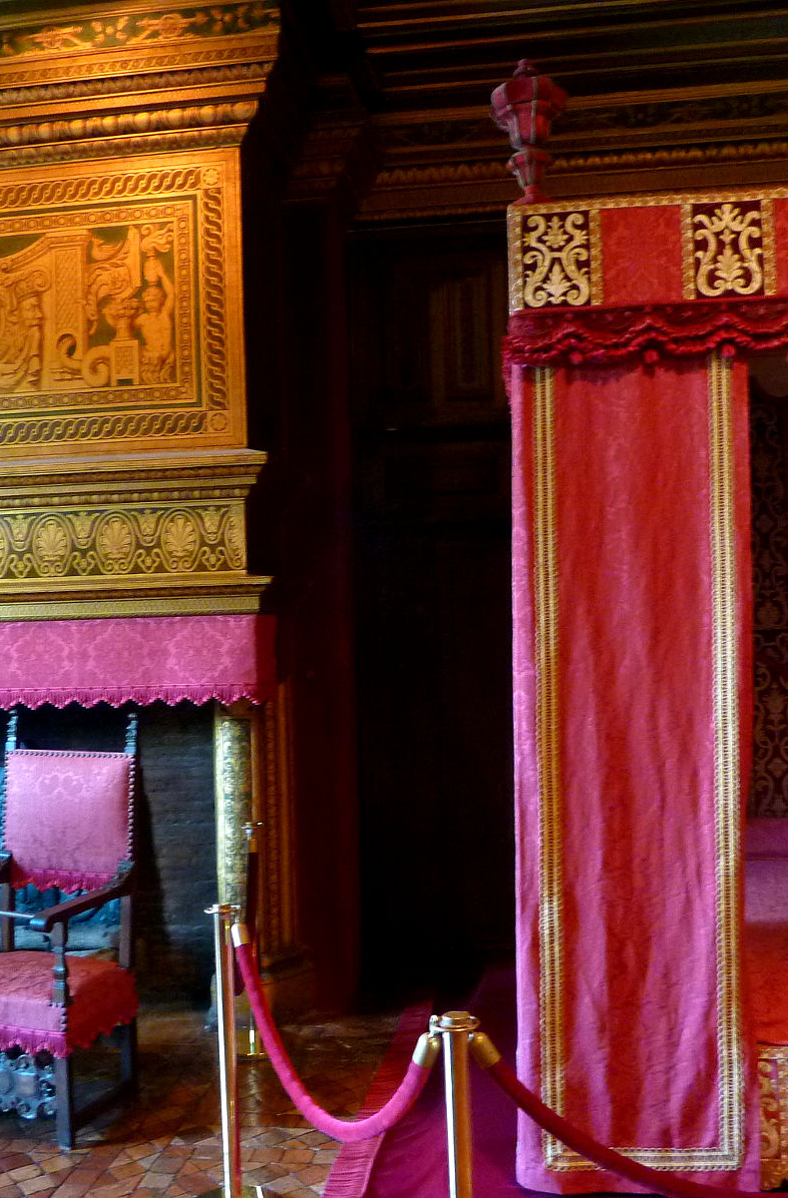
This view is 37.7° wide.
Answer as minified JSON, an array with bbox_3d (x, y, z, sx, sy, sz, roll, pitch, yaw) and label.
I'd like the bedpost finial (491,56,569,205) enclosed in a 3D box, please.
[{"bbox_3d":[0.418,-1.436,3.563,0.235,0.470,0.235,-2,-2,6],"label":"bedpost finial"}]

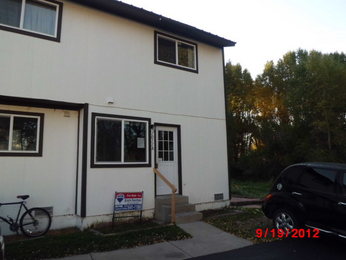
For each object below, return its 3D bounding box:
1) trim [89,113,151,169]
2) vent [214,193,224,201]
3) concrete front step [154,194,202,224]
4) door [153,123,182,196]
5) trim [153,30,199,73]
[{"bbox_3d":[-1.380,0.320,7.214,1.763,1.442,0.100,4,-9,-32],"label":"trim"},{"bbox_3d":[1.553,2.273,8.788,0.401,0.204,0.060,4,-9,-32],"label":"vent"},{"bbox_3d":[0.081,2.110,7.025,0.760,0.557,1.400,4,-9,-32],"label":"concrete front step"},{"bbox_3d":[-0.147,0.887,7.938,0.964,2.137,0.120,4,-9,-32],"label":"door"},{"bbox_3d":[0.143,-2.527,8.615,1.712,1.083,0.100,4,-9,-32],"label":"trim"}]

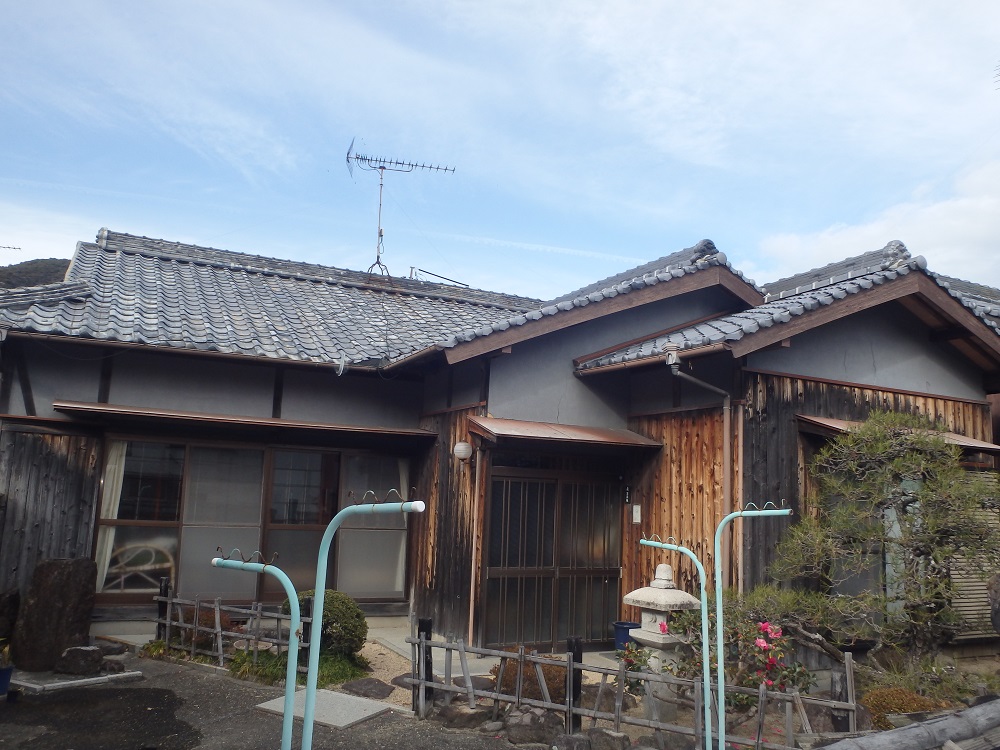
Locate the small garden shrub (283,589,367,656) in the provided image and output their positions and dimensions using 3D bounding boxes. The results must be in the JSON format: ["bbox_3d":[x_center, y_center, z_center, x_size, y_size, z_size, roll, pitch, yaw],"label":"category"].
[{"bbox_3d":[-1.813,2.609,8.572,0.860,0.680,0.860,6,-9,-24],"label":"small garden shrub"}]

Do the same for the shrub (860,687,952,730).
[{"bbox_3d":[3.367,2.742,6.725,0.680,0.280,0.550,6,-9,-24],"label":"shrub"}]

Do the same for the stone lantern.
[{"bbox_3d":[1.343,2.182,6.682,0.450,1.240,0.450,8,-10,-32],"label":"stone lantern"}]

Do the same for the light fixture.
[{"bbox_3d":[-0.414,0.833,8.925,0.200,0.210,0.200,2,-8,0],"label":"light fixture"}]

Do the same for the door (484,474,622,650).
[{"bbox_3d":[0.631,2.108,8.990,1.660,1.880,0.100,6,-9,-24],"label":"door"}]

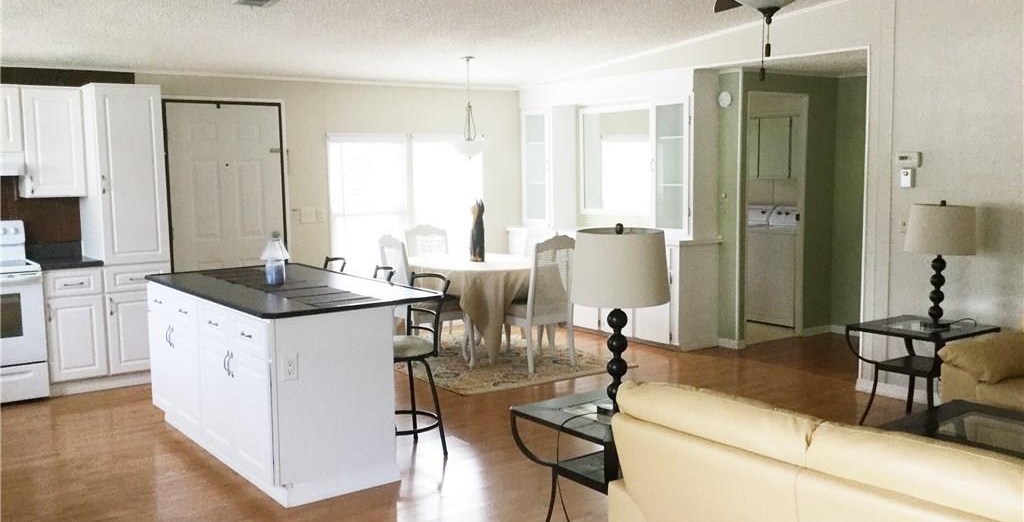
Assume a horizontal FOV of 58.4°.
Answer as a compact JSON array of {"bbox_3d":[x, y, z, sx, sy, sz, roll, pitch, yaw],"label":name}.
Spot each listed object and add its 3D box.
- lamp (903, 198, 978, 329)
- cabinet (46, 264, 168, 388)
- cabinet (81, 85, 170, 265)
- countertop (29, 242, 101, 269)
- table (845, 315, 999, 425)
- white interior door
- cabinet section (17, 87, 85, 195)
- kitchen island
[{"bbox_3d":[2.447,0.012,5.253,0.405,0.730,0.405,-5,8,-37],"label":"lamp"},{"bbox_3d":[-2.955,0.444,6.599,0.815,0.865,0.590,-5,8,-37],"label":"cabinet"},{"bbox_3d":[-2.808,-0.625,6.597,0.435,1.237,0.590,-5,8,-37],"label":"cabinet"},{"bbox_3d":[-3.117,-0.035,6.405,0.405,0.138,0.620,-5,8,-37],"label":"countertop"},{"bbox_3d":[2.357,0.672,5.282,0.570,0.585,0.570,-5,8,-37],"label":"table"},{"bbox_3d":[-2.277,-0.241,7.423,0.925,2.030,0.050,-5,8,-37],"label":"white interior door"},{"bbox_3d":[-3.312,-0.848,6.585,0.379,0.777,0.310,-6,8,-37],"label":"cabinet section"},{"bbox_3d":[-1.265,0.578,5.133,0.965,0.900,1.880,-5,8,-37],"label":"kitchen island"}]

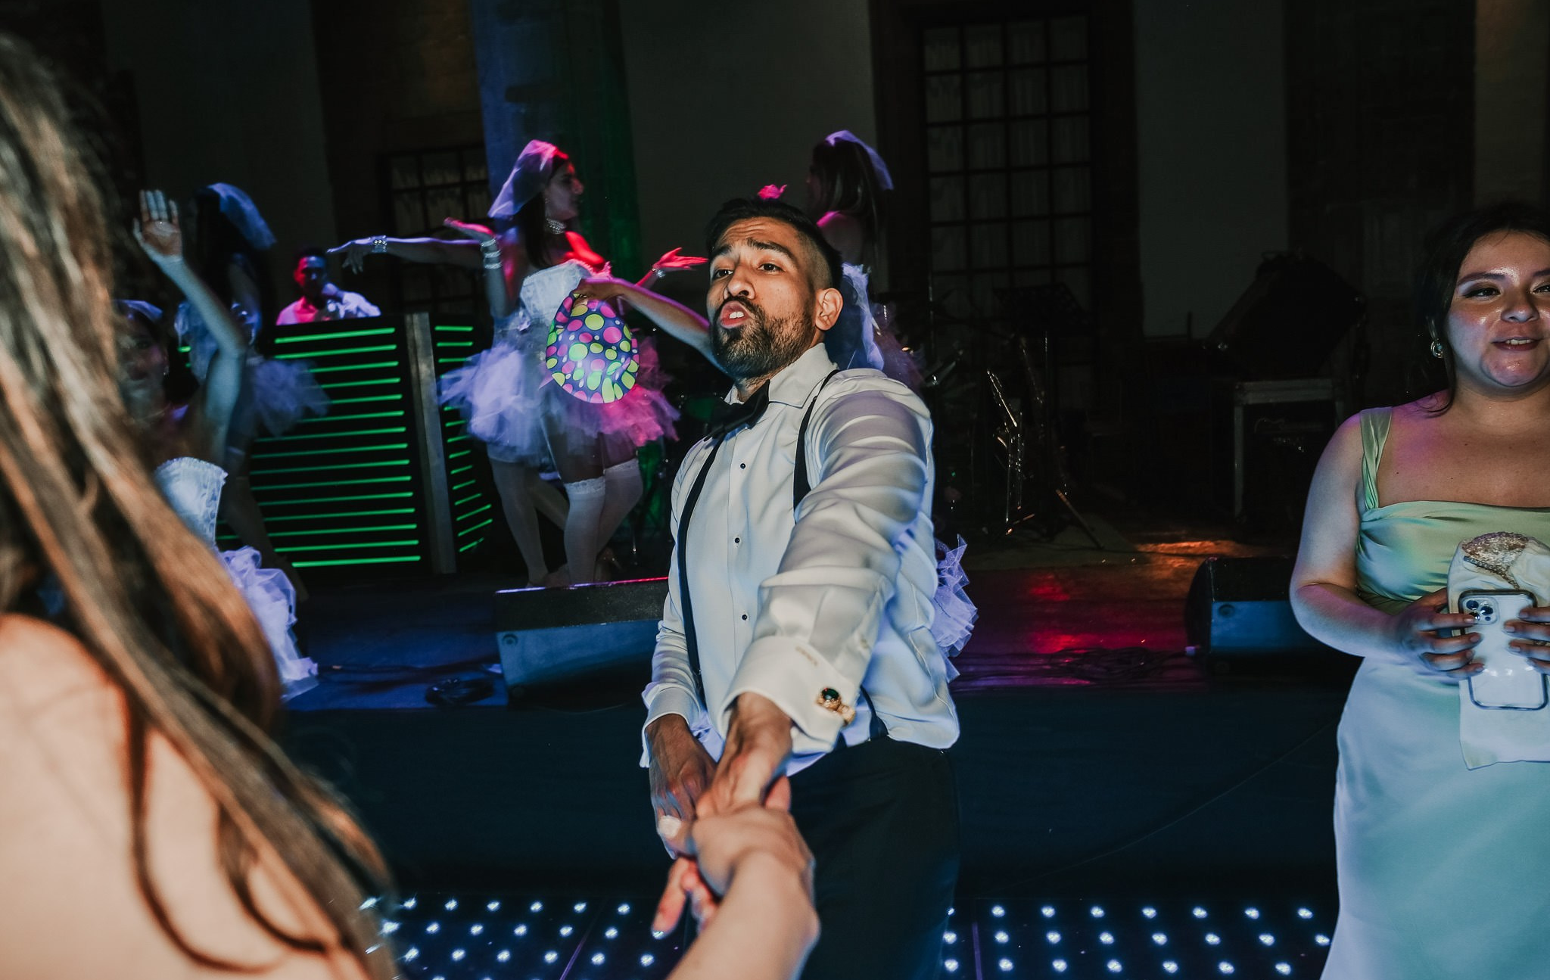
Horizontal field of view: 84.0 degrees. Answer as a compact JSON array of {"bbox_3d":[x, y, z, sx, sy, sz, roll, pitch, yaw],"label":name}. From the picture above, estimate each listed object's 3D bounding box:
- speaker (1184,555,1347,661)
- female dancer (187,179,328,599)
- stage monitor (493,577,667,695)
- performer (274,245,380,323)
[{"bbox_3d":[1.370,0.286,2.186,0.580,0.310,0.420,-2,9,15],"label":"speaker"},{"bbox_3d":[-2.184,-0.399,3.658,0.680,1.740,0.650,1,10,30],"label":"female dancer"},{"bbox_3d":[-0.447,0.370,2.505,0.580,0.310,0.420,-4,8,-2],"label":"stage monitor"},{"bbox_3d":[-2.289,-0.458,4.457,0.550,1.660,0.420,-7,9,-17],"label":"performer"}]

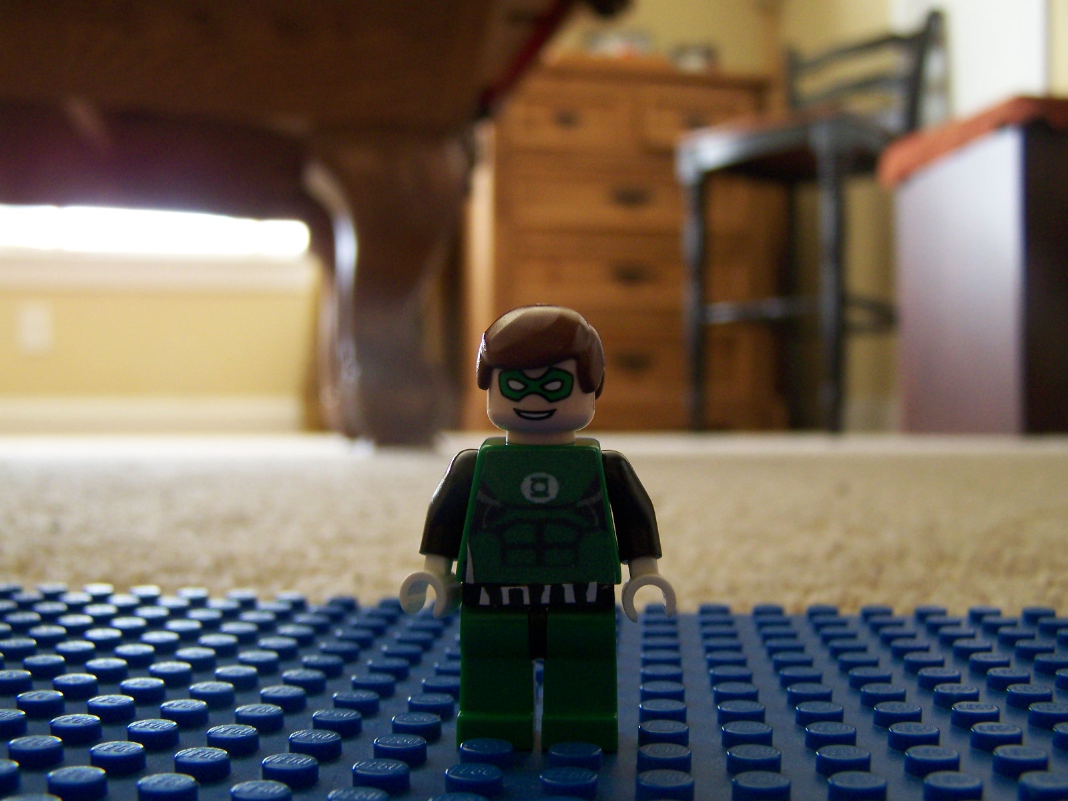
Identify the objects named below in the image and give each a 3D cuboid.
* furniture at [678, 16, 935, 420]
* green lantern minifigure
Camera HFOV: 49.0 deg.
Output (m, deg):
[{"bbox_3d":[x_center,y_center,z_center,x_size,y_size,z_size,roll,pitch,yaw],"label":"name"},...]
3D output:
[{"bbox_3d":[0.615,-0.412,2.635,0.400,0.980,0.460,-1,-1,42],"label":"furniture"},{"bbox_3d":[0.001,0.012,0.115,0.026,0.043,0.013,1,-1,5],"label":"green lantern minifigure"}]

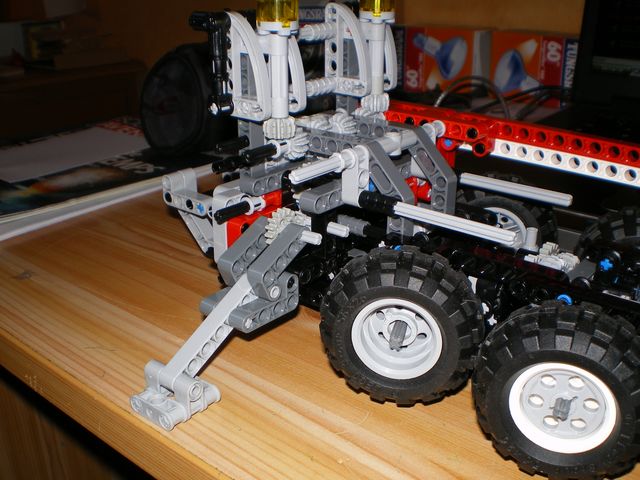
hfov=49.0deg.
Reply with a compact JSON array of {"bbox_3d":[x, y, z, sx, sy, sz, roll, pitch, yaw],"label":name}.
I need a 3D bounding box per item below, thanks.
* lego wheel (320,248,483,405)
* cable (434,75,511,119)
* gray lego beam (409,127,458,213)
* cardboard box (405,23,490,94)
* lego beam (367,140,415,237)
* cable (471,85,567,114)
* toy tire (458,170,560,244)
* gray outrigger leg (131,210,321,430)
[{"bbox_3d":[0.029,0.032,0.255,0.056,0.056,0.026,6,24,14],"label":"lego wheel"},{"bbox_3d":[0.141,-0.131,0.650,0.066,0.042,0.028,0,23,0],"label":"cable"},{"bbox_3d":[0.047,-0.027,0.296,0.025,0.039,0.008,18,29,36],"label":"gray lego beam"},{"bbox_3d":[0.134,-0.206,0.791,0.101,0.068,0.068,8,24,18],"label":"cardboard box"},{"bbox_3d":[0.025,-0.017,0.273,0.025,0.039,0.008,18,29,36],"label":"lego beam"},{"bbox_3d":[0.195,-0.136,0.680,0.086,0.029,0.030,0,23,0],"label":"cable"},{"bbox_3d":[0.085,-0.004,0.340,0.056,0.056,0.026,8,24,18],"label":"toy tire"},{"bbox_3d":[-0.032,0.026,0.265,0.029,0.059,0.082,18,29,36],"label":"gray outrigger leg"}]

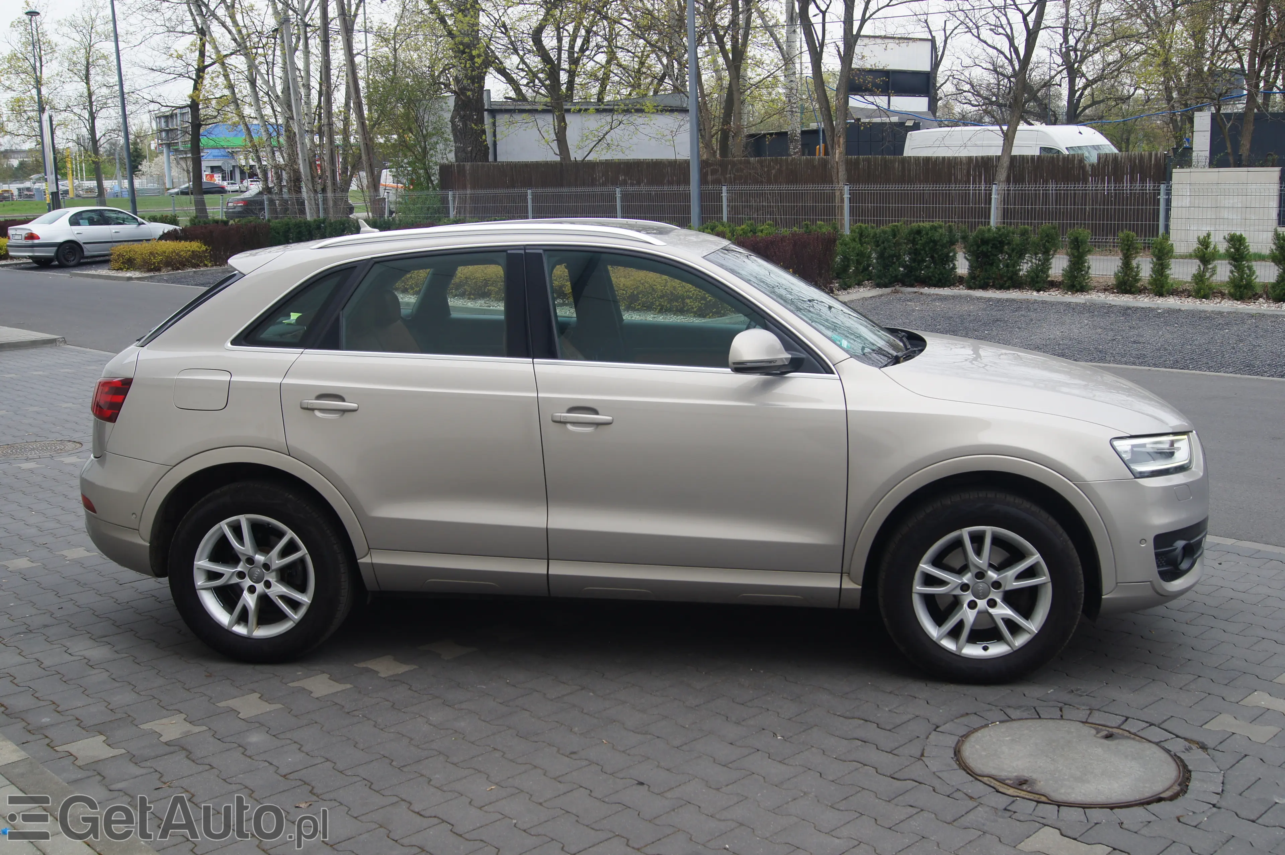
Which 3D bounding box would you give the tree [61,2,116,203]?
[{"bbox_3d":[-25.472,-14.658,64.000,2.700,10.000,2.700,-1,10,0],"label":"tree"}]

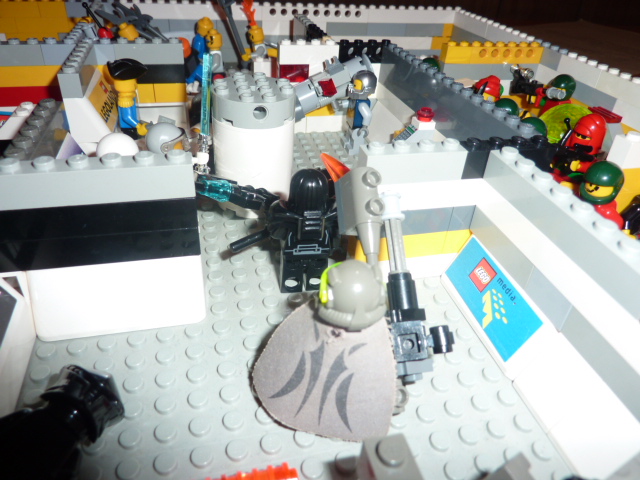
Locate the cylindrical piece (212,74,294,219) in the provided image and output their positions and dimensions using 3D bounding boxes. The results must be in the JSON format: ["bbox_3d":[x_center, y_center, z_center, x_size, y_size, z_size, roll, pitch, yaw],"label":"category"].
[{"bbox_3d":[-0.027,-0.037,0.186,0.032,0.050,0.032,3,35,-2],"label":"cylindrical piece"}]

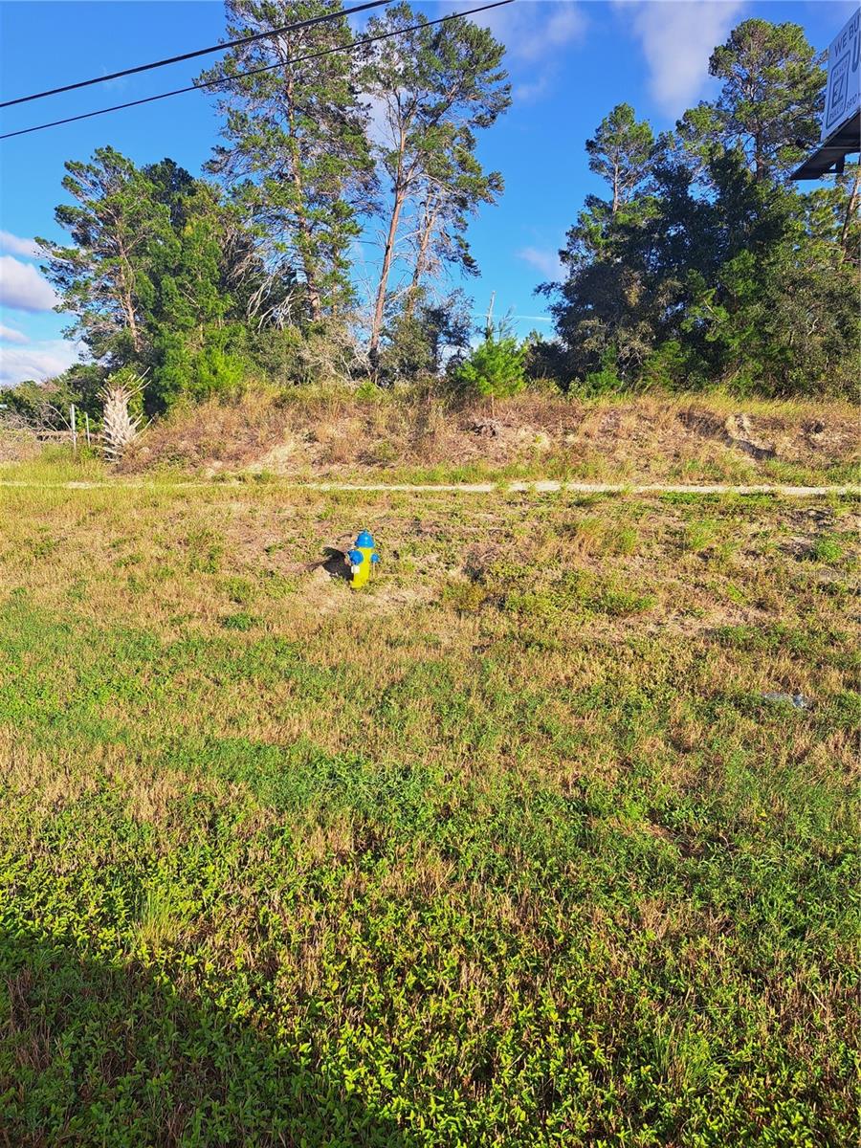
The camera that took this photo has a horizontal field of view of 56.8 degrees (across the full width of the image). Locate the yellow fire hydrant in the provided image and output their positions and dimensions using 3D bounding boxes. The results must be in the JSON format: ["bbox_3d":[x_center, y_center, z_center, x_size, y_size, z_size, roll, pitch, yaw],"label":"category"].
[{"bbox_3d":[-0.867,-0.182,9.956,0.400,0.735,0.380,11,11,25],"label":"yellow fire hydrant"}]

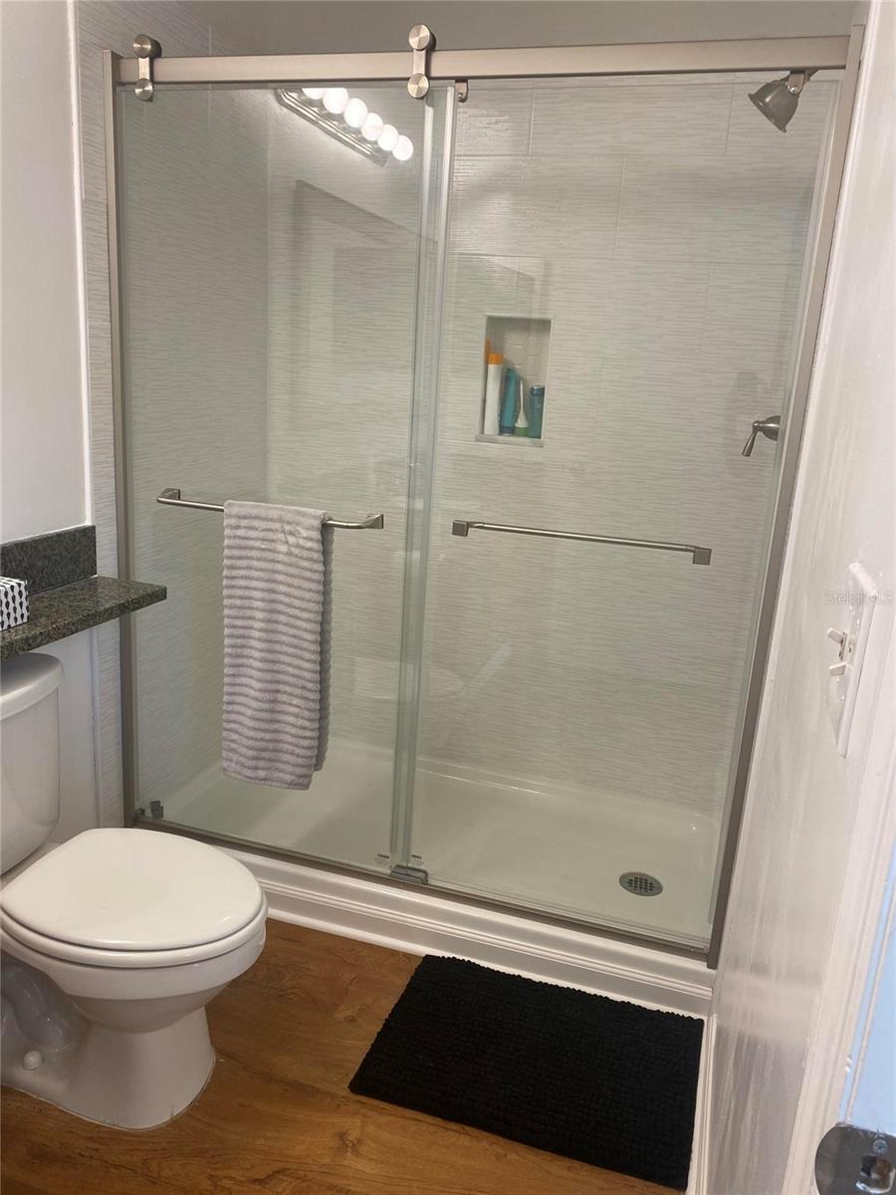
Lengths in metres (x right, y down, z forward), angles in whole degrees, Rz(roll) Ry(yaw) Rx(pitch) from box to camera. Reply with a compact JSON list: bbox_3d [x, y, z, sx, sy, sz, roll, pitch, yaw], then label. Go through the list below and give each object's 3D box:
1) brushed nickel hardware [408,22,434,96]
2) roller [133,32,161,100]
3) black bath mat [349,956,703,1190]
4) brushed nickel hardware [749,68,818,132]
[{"bbox_3d":[-0.050,-1.044,1.760,0.044,0.128,0.040,8,15,16],"label":"brushed nickel hardware"},{"bbox_3d":[-0.643,-1.132,1.931,0.044,0.128,0.040,8,15,16],"label":"roller"},{"bbox_3d":[0.181,0.925,1.819,0.625,0.018,0.432,8,15,16],"label":"black bath mat"},{"bbox_3d":[0.698,-1.035,1.849,0.112,0.100,0.112,47,21,3],"label":"brushed nickel hardware"}]

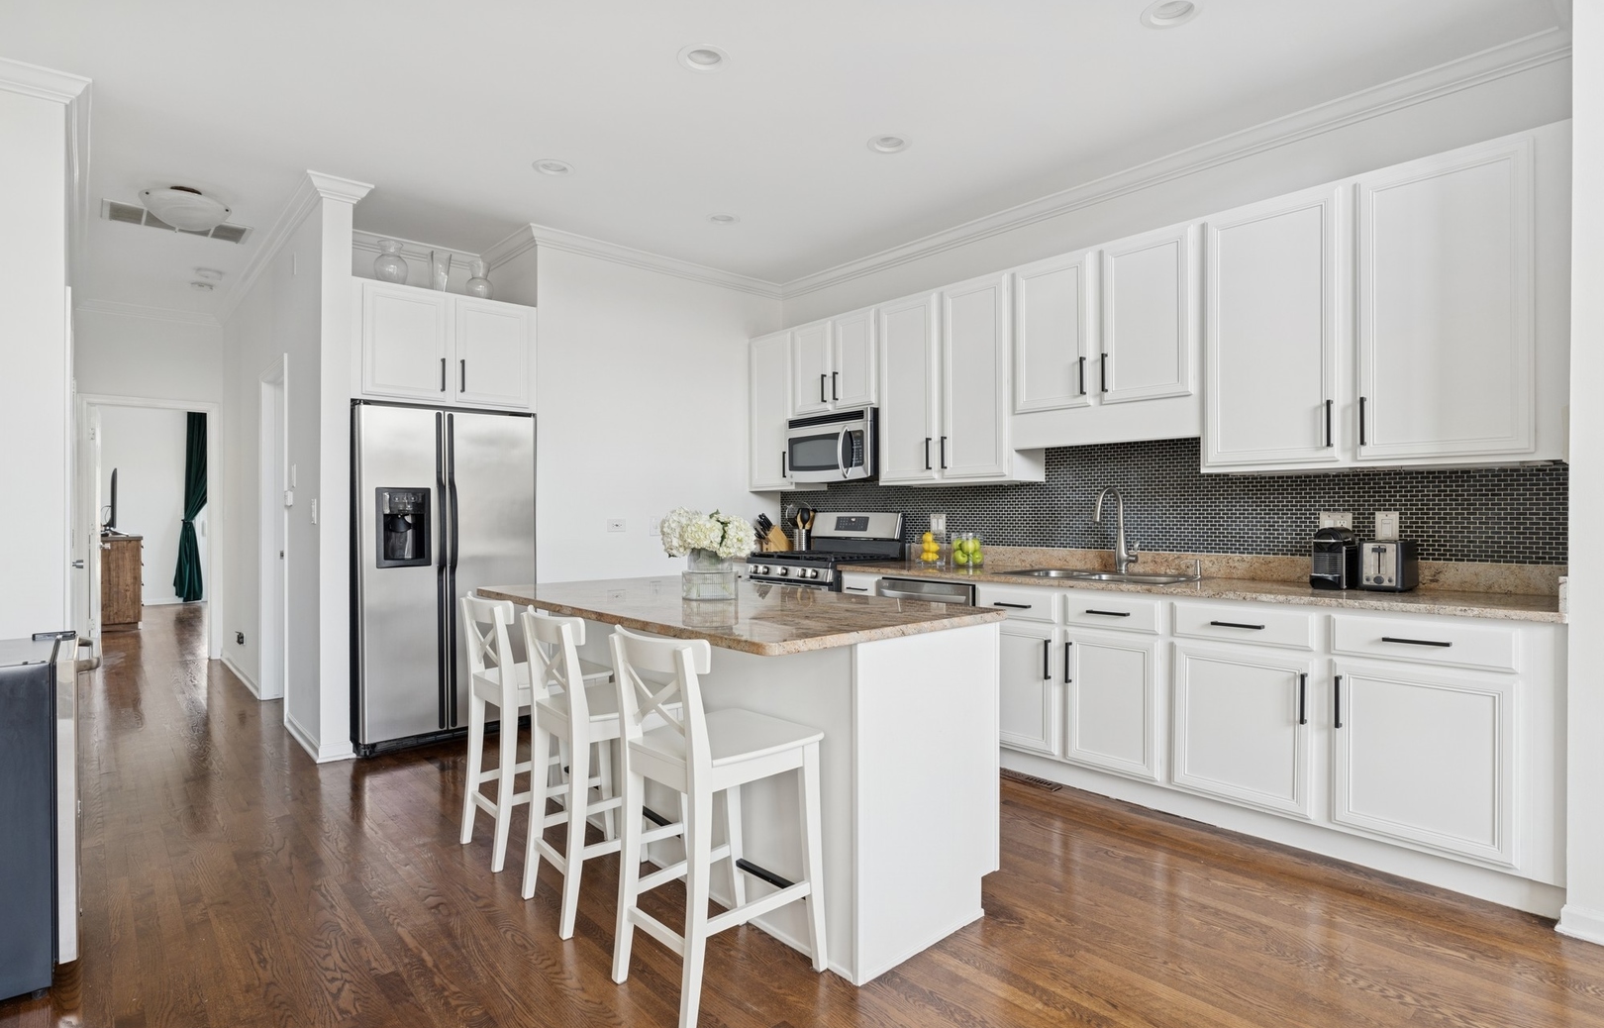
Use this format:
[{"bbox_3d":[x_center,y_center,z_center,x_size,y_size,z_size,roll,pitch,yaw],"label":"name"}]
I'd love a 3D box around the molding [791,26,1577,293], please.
[{"bbox_3d":[1.218,-1.605,4.258,0.075,0.094,4.180,0,0,-42],"label":"molding"}]

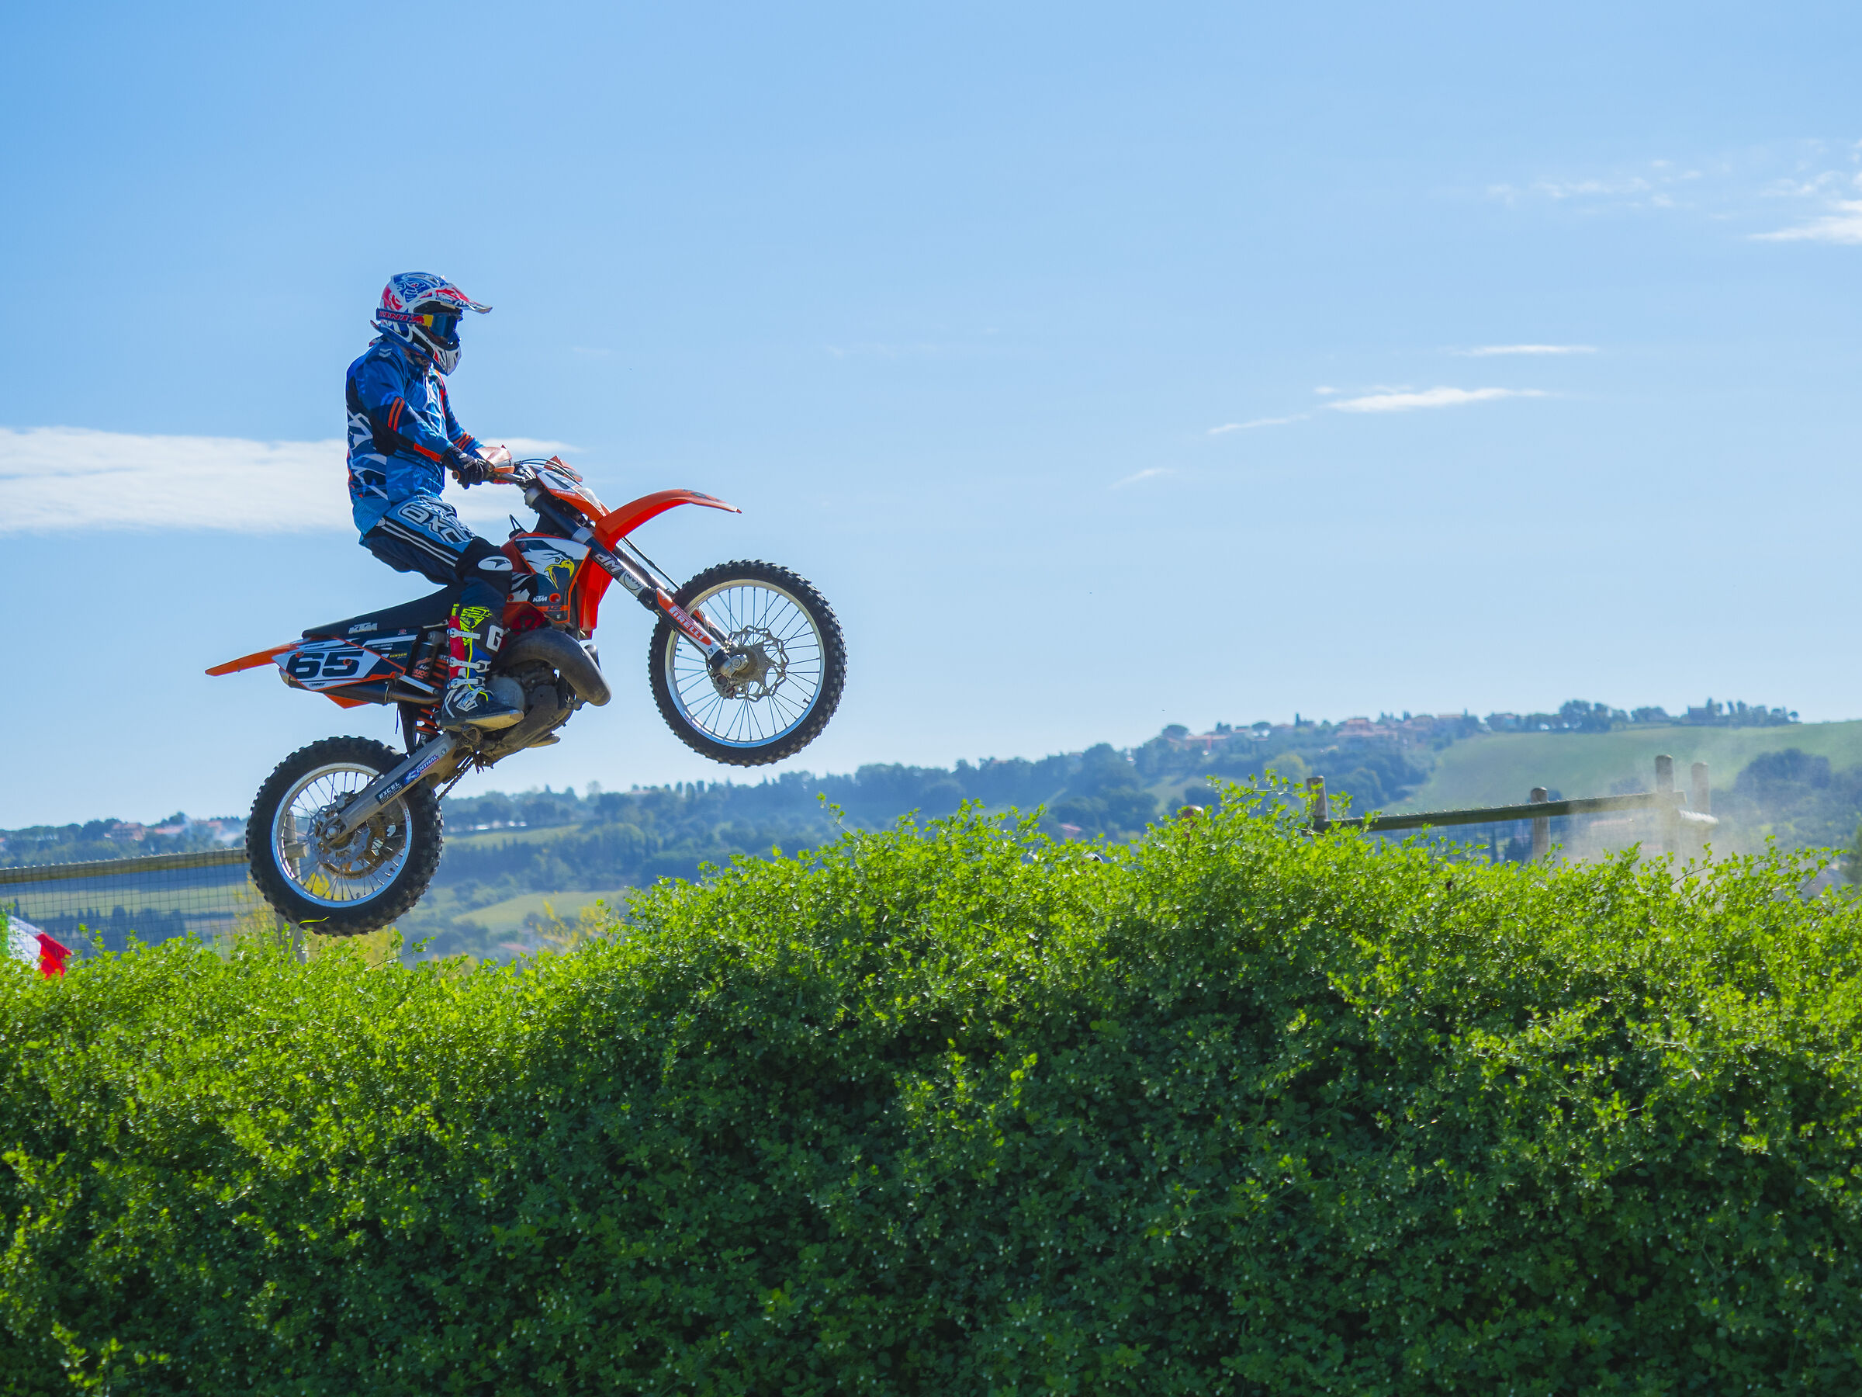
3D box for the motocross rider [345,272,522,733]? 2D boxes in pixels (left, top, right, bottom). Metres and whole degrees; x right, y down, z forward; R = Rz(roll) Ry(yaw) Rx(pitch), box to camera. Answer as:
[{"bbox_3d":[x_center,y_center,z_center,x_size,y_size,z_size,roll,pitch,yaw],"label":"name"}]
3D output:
[{"bbox_3d":[-1.641,-0.651,14.430,0.660,1.530,0.740,-4,-5,8],"label":"motocross rider"}]

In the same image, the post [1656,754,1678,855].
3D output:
[{"bbox_3d":[4.130,0.929,24.000,0.095,1.250,0.095,-3,-1,0],"label":"post"}]

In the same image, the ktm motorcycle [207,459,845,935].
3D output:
[{"bbox_3d":[-1.401,-0.107,14.449,2.152,1.298,0.820,-23,-12,4],"label":"ktm motorcycle"}]

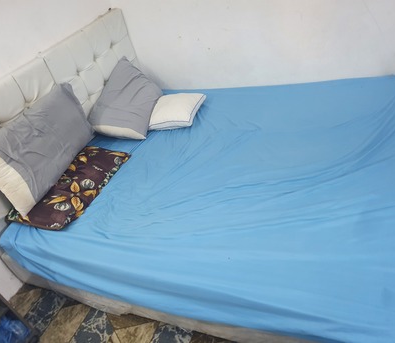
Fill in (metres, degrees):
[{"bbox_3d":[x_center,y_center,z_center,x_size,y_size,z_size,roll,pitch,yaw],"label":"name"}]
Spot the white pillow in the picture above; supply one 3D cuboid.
[{"bbox_3d":[-0.143,-0.434,2.497,0.350,0.100,0.350,3,40,27],"label":"white pillow"}]

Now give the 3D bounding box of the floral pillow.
[{"bbox_3d":[-0.765,0.067,2.112,0.430,0.085,0.660,6,42,30],"label":"floral pillow"}]

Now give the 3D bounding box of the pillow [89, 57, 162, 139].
[{"bbox_3d":[-0.500,-0.563,2.618,0.470,0.170,0.660,18,53,-6],"label":"pillow"}]

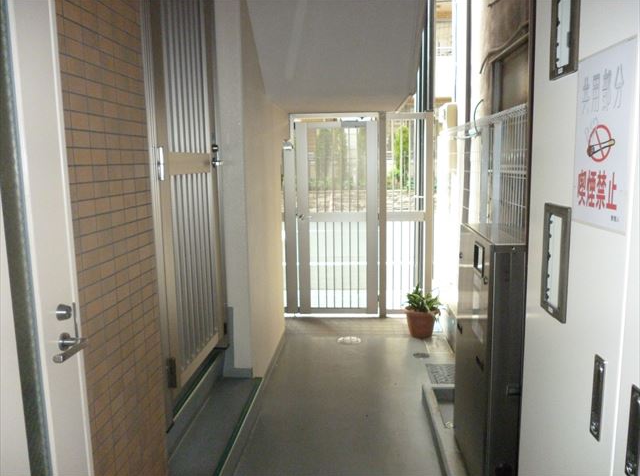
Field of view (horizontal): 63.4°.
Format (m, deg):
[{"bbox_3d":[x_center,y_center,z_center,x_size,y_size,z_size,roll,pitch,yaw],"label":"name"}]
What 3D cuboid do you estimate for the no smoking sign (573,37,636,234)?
[{"bbox_3d":[0.683,-0.238,1.267,0.010,0.426,0.295,0,8,5],"label":"no smoking sign"}]

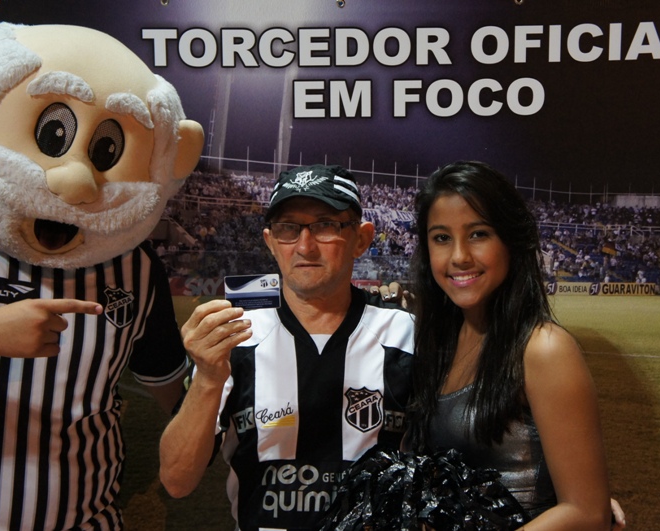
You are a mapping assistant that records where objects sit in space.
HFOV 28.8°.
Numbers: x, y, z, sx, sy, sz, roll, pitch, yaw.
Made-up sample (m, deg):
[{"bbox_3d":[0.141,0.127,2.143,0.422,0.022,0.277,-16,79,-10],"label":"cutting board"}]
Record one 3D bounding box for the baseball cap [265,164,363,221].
[{"bbox_3d":[-0.028,-0.125,2.210,0.167,0.115,0.255,-4,-4,13],"label":"baseball cap"}]

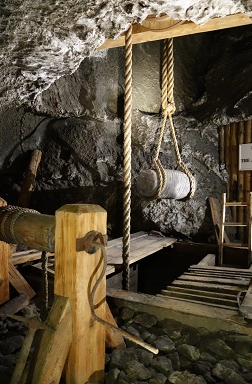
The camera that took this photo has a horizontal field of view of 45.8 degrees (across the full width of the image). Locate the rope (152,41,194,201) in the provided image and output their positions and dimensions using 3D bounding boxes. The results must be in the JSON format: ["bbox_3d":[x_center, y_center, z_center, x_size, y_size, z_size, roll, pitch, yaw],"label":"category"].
[{"bbox_3d":[0.531,-0.849,3.450,0.460,1.860,0.330,1,0,-42],"label":"rope"}]

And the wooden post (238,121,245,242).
[{"bbox_3d":[2.055,-0.186,5.300,0.120,2.250,0.120,1,0,-43],"label":"wooden post"}]

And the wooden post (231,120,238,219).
[{"bbox_3d":[1.962,-0.262,5.400,0.120,2.000,0.130,1,0,-43],"label":"wooden post"}]

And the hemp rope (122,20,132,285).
[{"bbox_3d":[0.015,-0.335,2.900,0.066,2.650,0.066,1,0,0],"label":"hemp rope"}]

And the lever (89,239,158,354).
[{"bbox_3d":[-0.020,0.445,1.360,0.120,0.420,0.440,1,0,-42],"label":"lever"}]

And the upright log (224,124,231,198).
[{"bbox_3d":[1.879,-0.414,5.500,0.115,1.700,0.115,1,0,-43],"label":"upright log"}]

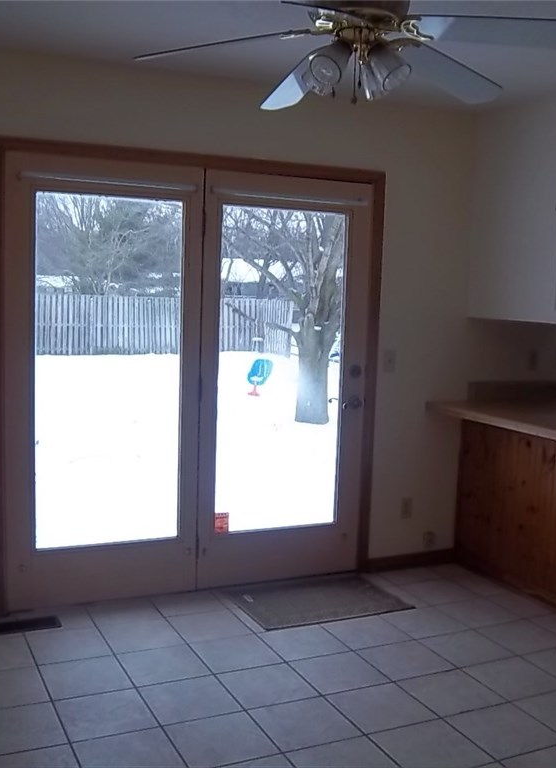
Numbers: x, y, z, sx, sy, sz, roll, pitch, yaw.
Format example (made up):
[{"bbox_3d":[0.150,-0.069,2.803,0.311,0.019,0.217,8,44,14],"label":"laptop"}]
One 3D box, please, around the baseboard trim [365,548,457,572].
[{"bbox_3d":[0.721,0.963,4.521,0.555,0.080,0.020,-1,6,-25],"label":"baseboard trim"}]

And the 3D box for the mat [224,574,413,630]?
[{"bbox_3d":[0.193,1.045,3.988,0.745,0.012,0.500,-1,6,-25],"label":"mat"}]

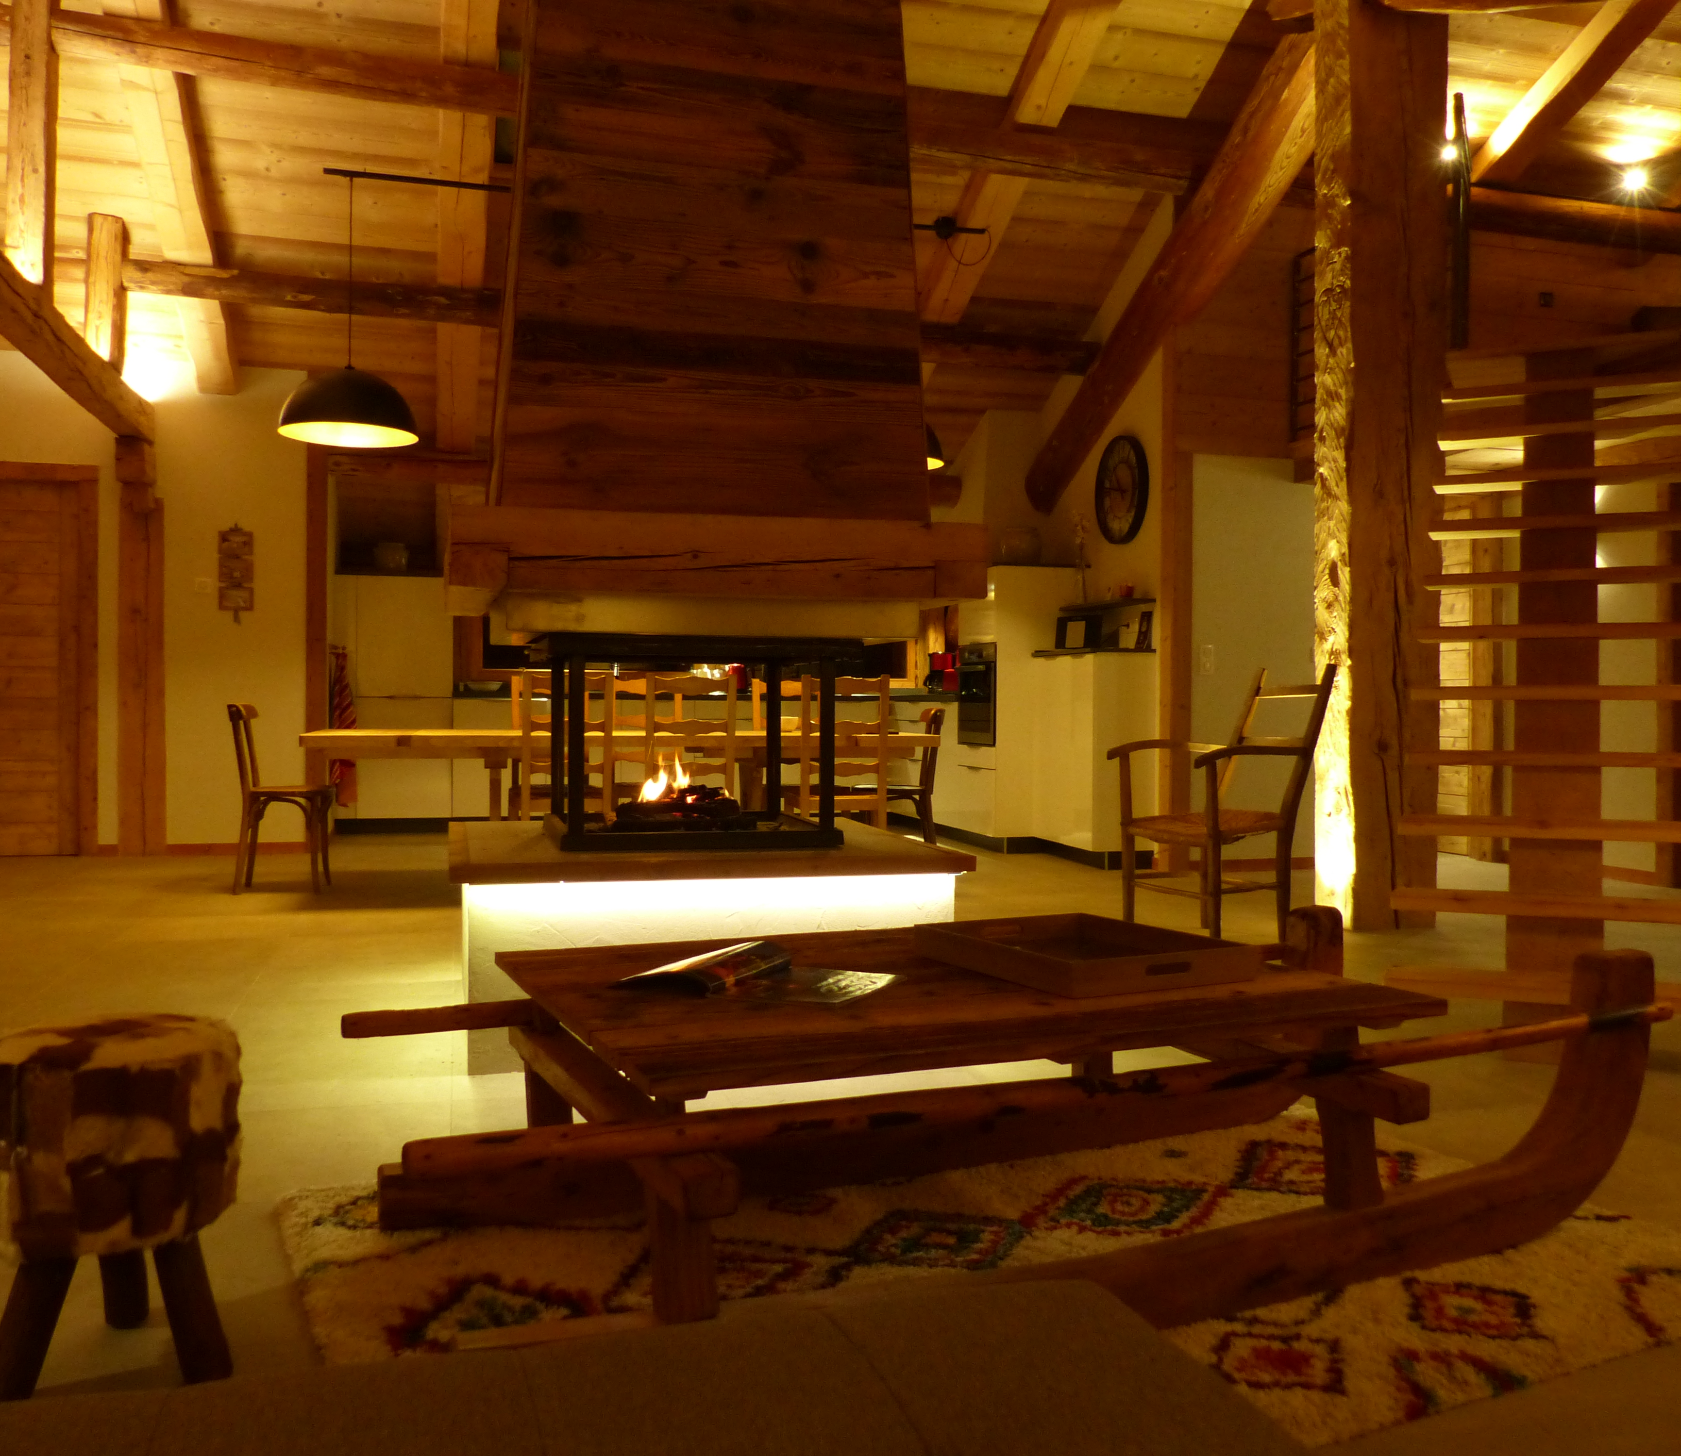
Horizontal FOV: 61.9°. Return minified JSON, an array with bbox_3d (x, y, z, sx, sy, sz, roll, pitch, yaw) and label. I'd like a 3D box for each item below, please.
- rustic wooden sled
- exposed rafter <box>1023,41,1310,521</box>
[{"bbox_3d":[0.320,0.572,2.224,2.060,0.440,0.930,0,1,-25],"label":"rustic wooden sled"},{"bbox_3d":[1.629,-2.102,7.029,0.310,0.310,3.250,0,-26,-16],"label":"exposed rafter"}]

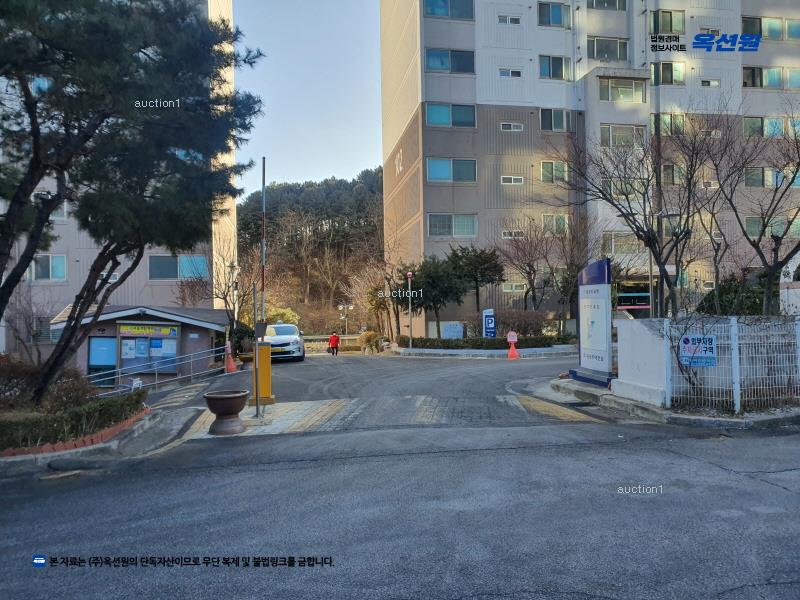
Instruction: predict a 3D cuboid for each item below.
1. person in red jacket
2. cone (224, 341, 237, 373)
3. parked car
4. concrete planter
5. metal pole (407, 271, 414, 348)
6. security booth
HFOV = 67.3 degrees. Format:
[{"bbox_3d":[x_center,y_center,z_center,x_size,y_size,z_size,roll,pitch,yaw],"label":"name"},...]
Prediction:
[{"bbox_3d":[-4.110,2.789,38.000,0.600,1.560,0.380,-1,0,-6],"label":"person in red jacket"},{"bbox_3d":[-5.404,1.811,19.300,0.370,0.990,0.370,-1,0,-10],"label":"cone"},{"bbox_3d":[-5.189,1.821,26.200,1.860,1.480,4.850,-1,0,-9],"label":"parked car"},{"bbox_3d":[-2.285,1.500,7.950,0.610,0.520,0.610,-1,0,0],"label":"concrete planter"},{"bbox_3d":[0.450,0.440,25.800,0.320,3.360,0.320,-1,0,0],"label":"metal pole"},{"bbox_3d":[-9.523,1.678,23.000,5.700,2.870,3.400,-1,0,-10],"label":"security booth"}]

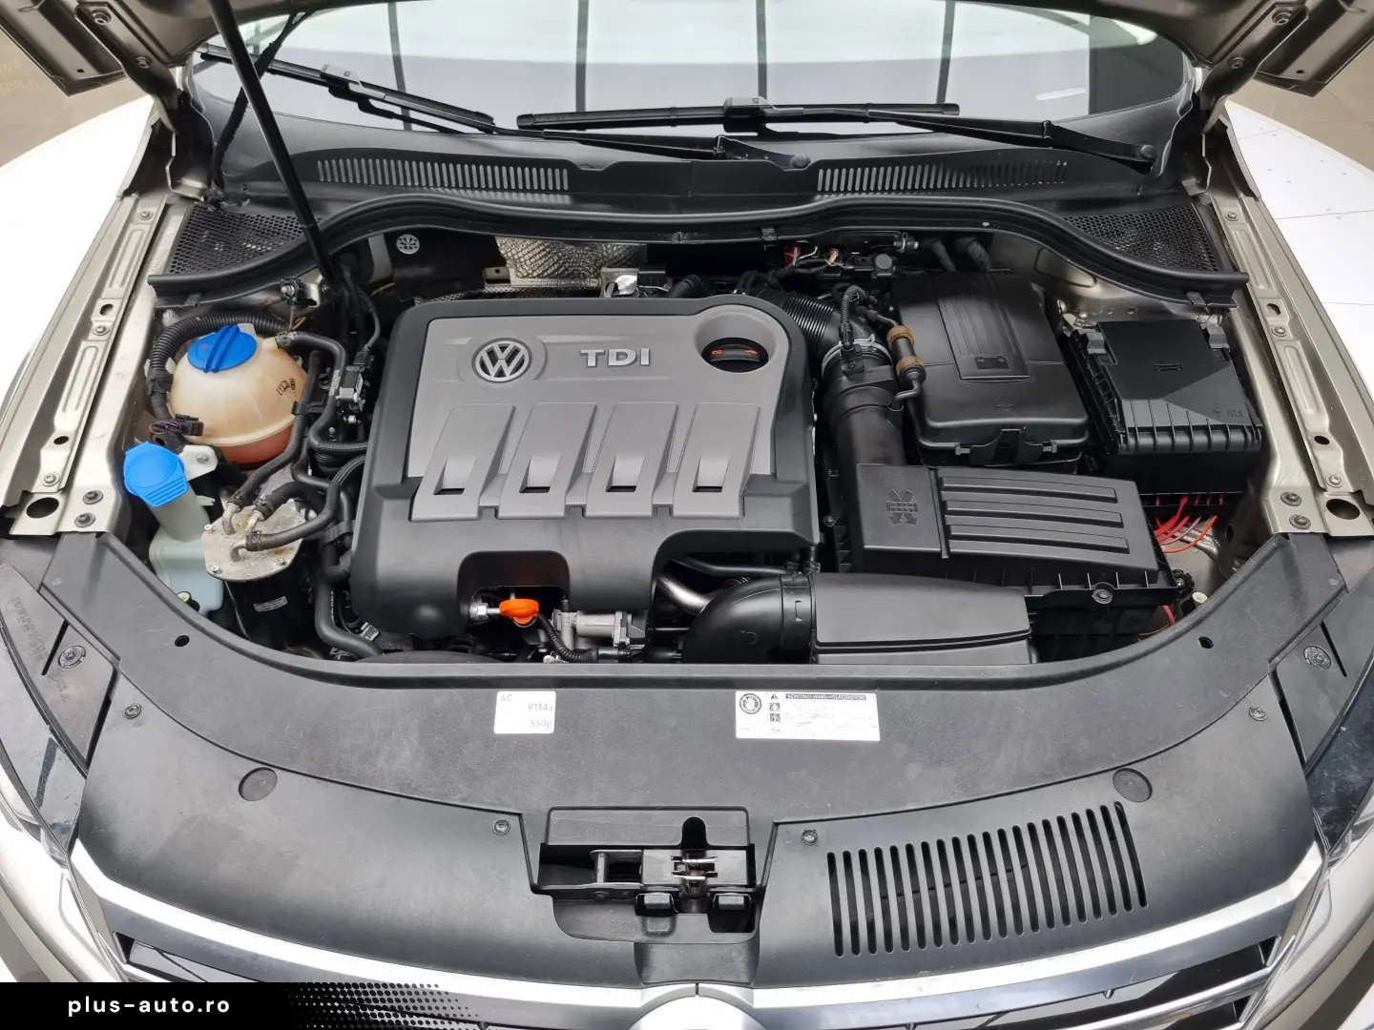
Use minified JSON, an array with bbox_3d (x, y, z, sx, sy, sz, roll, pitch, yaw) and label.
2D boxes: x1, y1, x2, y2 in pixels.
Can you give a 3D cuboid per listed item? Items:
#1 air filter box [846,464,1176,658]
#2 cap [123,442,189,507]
[{"bbox_3d":[0.336,0.051,1.135,0.330,0.160,0.170,3,53,2],"label":"air filter box"},{"bbox_3d":[-0.576,-0.045,1.120,0.065,0.040,0.065,-16,53,-12],"label":"cap"}]

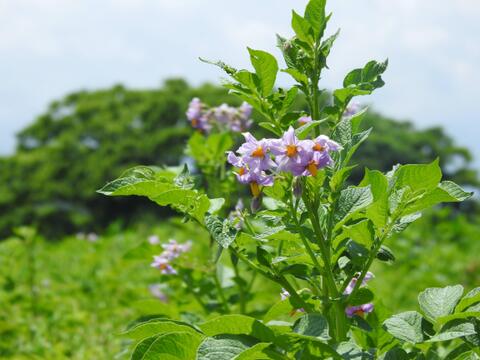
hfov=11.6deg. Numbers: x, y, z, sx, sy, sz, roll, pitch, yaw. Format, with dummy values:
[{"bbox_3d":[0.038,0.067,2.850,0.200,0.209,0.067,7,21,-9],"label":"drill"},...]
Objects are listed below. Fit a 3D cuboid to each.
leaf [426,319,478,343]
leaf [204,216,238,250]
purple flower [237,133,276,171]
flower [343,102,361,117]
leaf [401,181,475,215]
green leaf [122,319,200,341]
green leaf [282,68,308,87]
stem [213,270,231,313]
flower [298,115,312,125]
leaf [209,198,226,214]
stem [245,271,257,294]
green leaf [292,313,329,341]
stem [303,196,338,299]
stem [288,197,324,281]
[{"bbox_3d":[0.159,0.113,1.770,0.038,0.017,0.024,0,-1,0],"label":"leaf"},{"bbox_3d":[-0.013,0.036,1.630,0.024,0.024,0.017,0,-1,-6],"label":"leaf"},{"bbox_3d":[0.012,-0.021,1.770,0.030,0.029,0.014,0,-1,9],"label":"purple flower"},{"bbox_3d":[0.099,-0.063,2.100,0.018,0.015,0.016,0,-1,0],"label":"flower"},{"bbox_3d":[0.145,0.013,1.730,0.050,0.010,0.028,-10,-28,5],"label":"leaf"},{"bbox_3d":[-0.057,0.108,1.700,0.056,0.010,0.033,-4,-15,-7],"label":"green leaf"},{"bbox_3d":[0.041,-0.076,1.750,0.021,0.006,0.012,35,-29,-14],"label":"green leaf"},{"bbox_3d":[-0.017,0.104,2.200,0.007,0.041,0.007,-19,0,0],"label":"stem"},{"bbox_3d":[0.046,-0.042,1.650,0.012,0.009,0.010,0,-1,19],"label":"flower"},{"bbox_3d":[-0.017,0.019,1.670,0.014,0.012,0.010,0,-1,0],"label":"leaf"},{"bbox_3d":[0.010,0.088,2.050,0.006,0.022,0.006,24,0,0],"label":"stem"},{"bbox_3d":[0.052,0.107,1.730,0.024,0.007,0.026,-16,41,-10],"label":"green leaf"},{"bbox_3d":[0.061,0.050,1.790,0.009,0.077,0.009,-14,0,0],"label":"stem"},{"bbox_3d":[0.049,0.043,1.740,0.004,0.066,0.004,-21,9,0],"label":"stem"}]

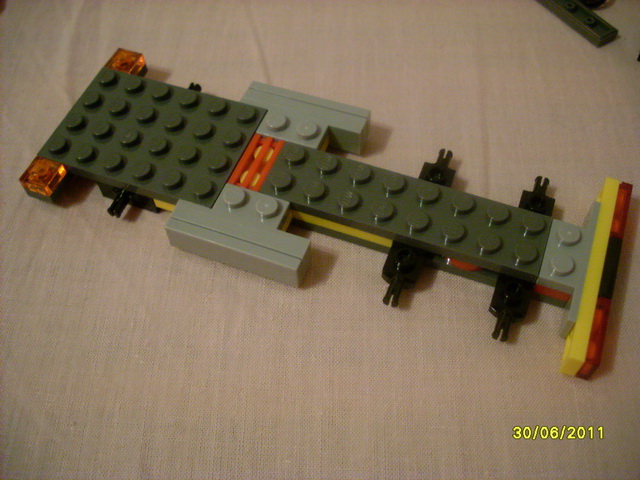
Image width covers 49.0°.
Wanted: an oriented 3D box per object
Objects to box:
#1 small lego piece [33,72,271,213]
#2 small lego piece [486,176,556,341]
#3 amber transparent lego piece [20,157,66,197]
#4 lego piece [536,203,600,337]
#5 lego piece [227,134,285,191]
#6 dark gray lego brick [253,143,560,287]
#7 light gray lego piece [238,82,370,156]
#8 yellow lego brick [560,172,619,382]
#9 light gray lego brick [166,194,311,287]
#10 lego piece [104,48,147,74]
[{"bbox_3d":[-0.041,-0.026,0.174,0.048,0.005,0.032,17,60,14],"label":"small lego piece"},{"bbox_3d":[0.045,0.002,0.155,0.008,0.006,0.045,17,60,14],"label":"small lego piece"},{"bbox_3d":[-0.067,-0.015,0.169,0.008,0.003,0.008,17,60,14],"label":"amber transparent lego piece"},{"bbox_3d":[0.053,0.005,0.152,0.009,0.010,0.032,17,60,14],"label":"lego piece"},{"bbox_3d":[-0.015,-0.018,0.168,0.008,0.003,0.016,17,60,14],"label":"lego piece"},{"bbox_3d":[0.019,-0.008,0.159,0.064,0.005,0.016,17,60,14],"label":"dark gray lego brick"},{"bbox_3d":[-0.005,-0.028,0.176,0.032,0.010,0.016,17,60,14],"label":"light gray lego piece"},{"bbox_3d":[0.058,0.007,0.151,0.003,0.008,0.048,17,60,14],"label":"yellow lego brick"},{"bbox_3d":[-0.017,-0.003,0.160,0.032,0.010,0.016,17,60,14],"label":"light gray lego brick"},{"bbox_3d":[-0.052,-0.047,0.189,0.008,0.003,0.008,17,60,14],"label":"lego piece"}]

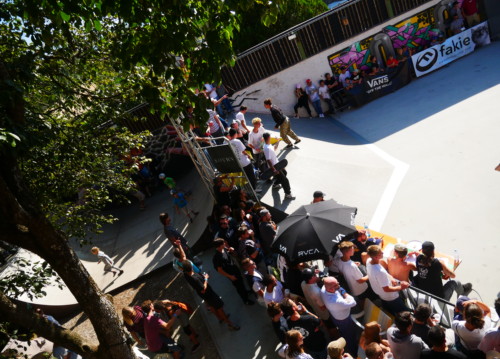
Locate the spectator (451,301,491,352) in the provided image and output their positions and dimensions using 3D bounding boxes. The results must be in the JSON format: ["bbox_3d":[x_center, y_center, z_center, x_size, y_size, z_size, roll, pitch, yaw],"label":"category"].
[{"bbox_3d":[2.737,2.009,4.124,0.580,1.640,0.500,-18,25,16],"label":"spectator"}]

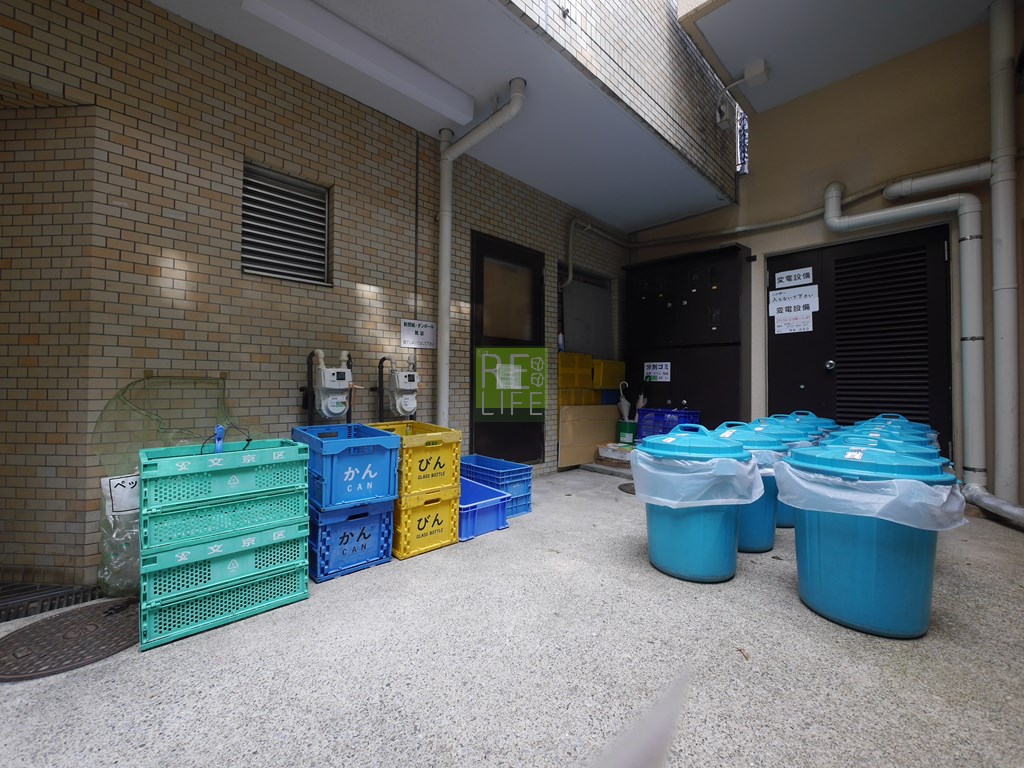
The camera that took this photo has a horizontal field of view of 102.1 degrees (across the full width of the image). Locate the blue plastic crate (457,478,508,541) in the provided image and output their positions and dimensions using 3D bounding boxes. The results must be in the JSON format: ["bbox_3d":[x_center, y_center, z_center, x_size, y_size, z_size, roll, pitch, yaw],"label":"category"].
[{"bbox_3d":[-0.360,0.810,2.758,0.395,0.200,0.620,1,-1,-43],"label":"blue plastic crate"}]

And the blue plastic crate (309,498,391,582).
[{"bbox_3d":[-0.936,0.760,2.217,0.366,0.320,0.530,1,-1,-42],"label":"blue plastic crate"}]

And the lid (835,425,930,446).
[{"bbox_3d":[2.242,0.293,2.516,0.570,0.130,0.570,1,-1,-44],"label":"lid"}]

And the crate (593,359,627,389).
[{"bbox_3d":[1.085,-0.097,4.820,0.500,0.325,0.370,1,-1,-44],"label":"crate"}]

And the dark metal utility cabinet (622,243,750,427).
[{"bbox_3d":[1.829,-0.236,4.428,1.220,2.100,0.330,-1,-1,45],"label":"dark metal utility cabinet"}]

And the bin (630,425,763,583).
[{"bbox_3d":[0.883,0.557,2.053,0.550,0.685,0.550,1,-1,-43],"label":"bin"}]

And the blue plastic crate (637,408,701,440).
[{"bbox_3d":[1.575,0.425,4.057,0.575,0.340,0.380,0,-1,35],"label":"blue plastic crate"}]

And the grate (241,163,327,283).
[{"bbox_3d":[-1.359,-0.945,2.524,0.490,0.650,0.080,1,-1,-43],"label":"grate"}]

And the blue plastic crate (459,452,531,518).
[{"bbox_3d":[-0.183,0.739,3.049,0.610,0.320,0.310,0,0,44],"label":"blue plastic crate"}]

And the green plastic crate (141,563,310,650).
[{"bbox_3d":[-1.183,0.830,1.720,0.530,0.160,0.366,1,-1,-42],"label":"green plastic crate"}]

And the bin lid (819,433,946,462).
[{"bbox_3d":[1.933,0.312,2.166,0.535,0.140,0.535,1,-1,-44],"label":"bin lid"}]

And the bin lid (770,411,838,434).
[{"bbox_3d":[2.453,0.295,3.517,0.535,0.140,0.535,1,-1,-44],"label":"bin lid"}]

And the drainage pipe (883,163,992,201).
[{"bbox_3d":[3.230,-1.540,3.163,0.140,0.120,0.573,1,-1,-44],"label":"drainage pipe"}]

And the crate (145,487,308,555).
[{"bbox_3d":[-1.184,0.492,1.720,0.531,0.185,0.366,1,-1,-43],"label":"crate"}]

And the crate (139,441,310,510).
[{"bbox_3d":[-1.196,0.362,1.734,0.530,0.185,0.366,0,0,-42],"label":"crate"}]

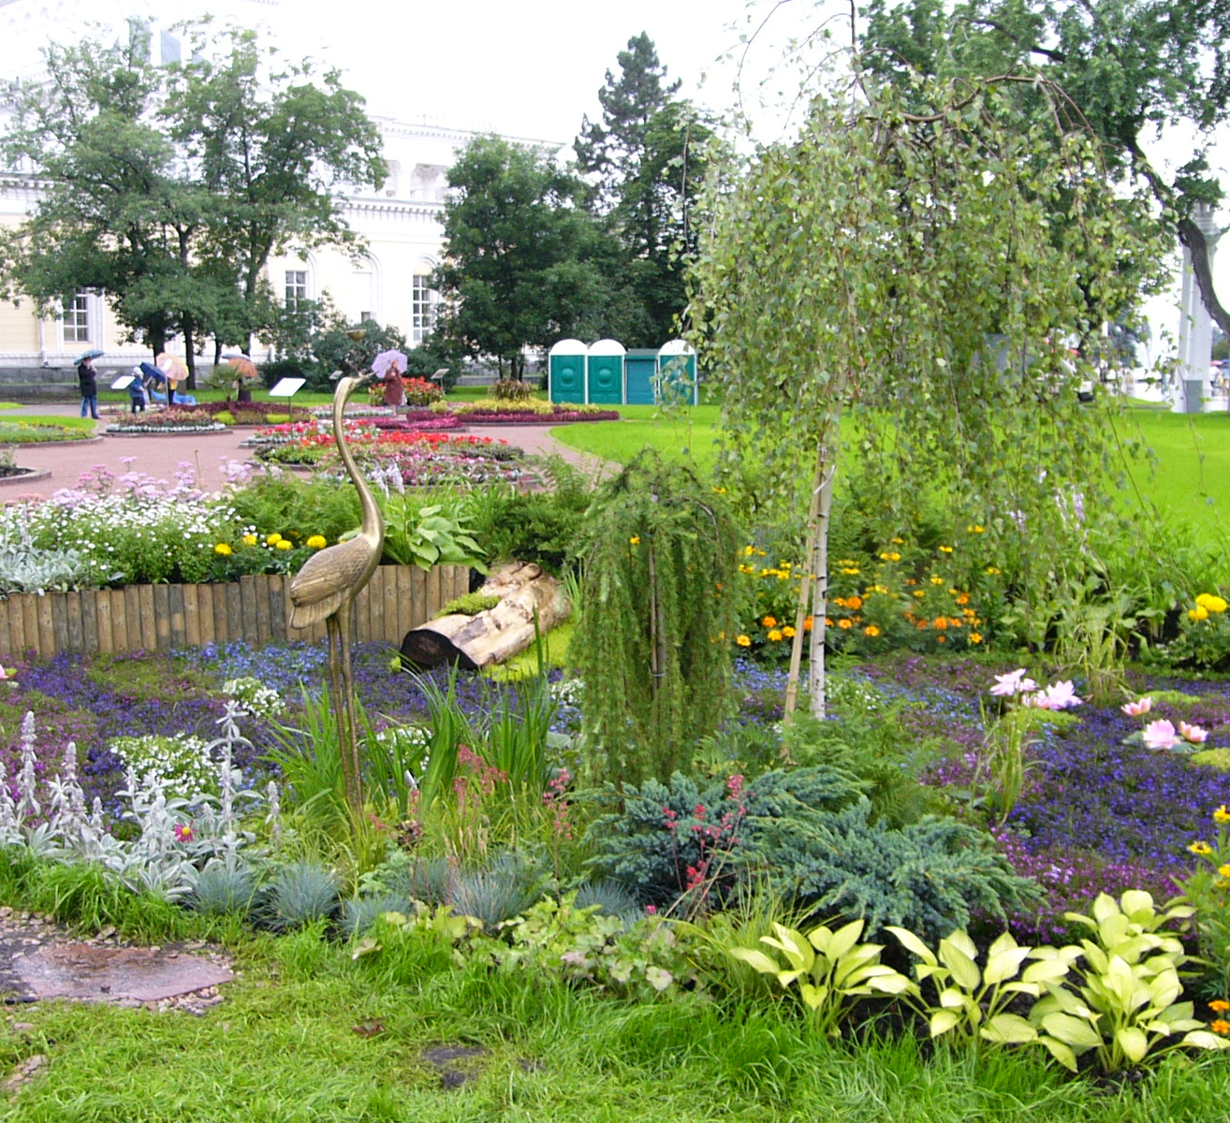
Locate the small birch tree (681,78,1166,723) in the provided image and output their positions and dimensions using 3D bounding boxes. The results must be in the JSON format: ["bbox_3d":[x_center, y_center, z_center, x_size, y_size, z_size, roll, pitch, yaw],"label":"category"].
[{"bbox_3d":[1.357,-0.686,7.170,1.950,2.800,1.950,0,7,0],"label":"small birch tree"}]

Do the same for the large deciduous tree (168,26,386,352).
[{"bbox_3d":[-14.108,-14.644,68.721,9.095,14.978,9.095,0,7,0],"label":"large deciduous tree"}]

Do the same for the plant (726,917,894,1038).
[{"bbox_3d":[0.466,0.989,3.930,0.380,0.270,0.360,0,7,0],"label":"plant"}]

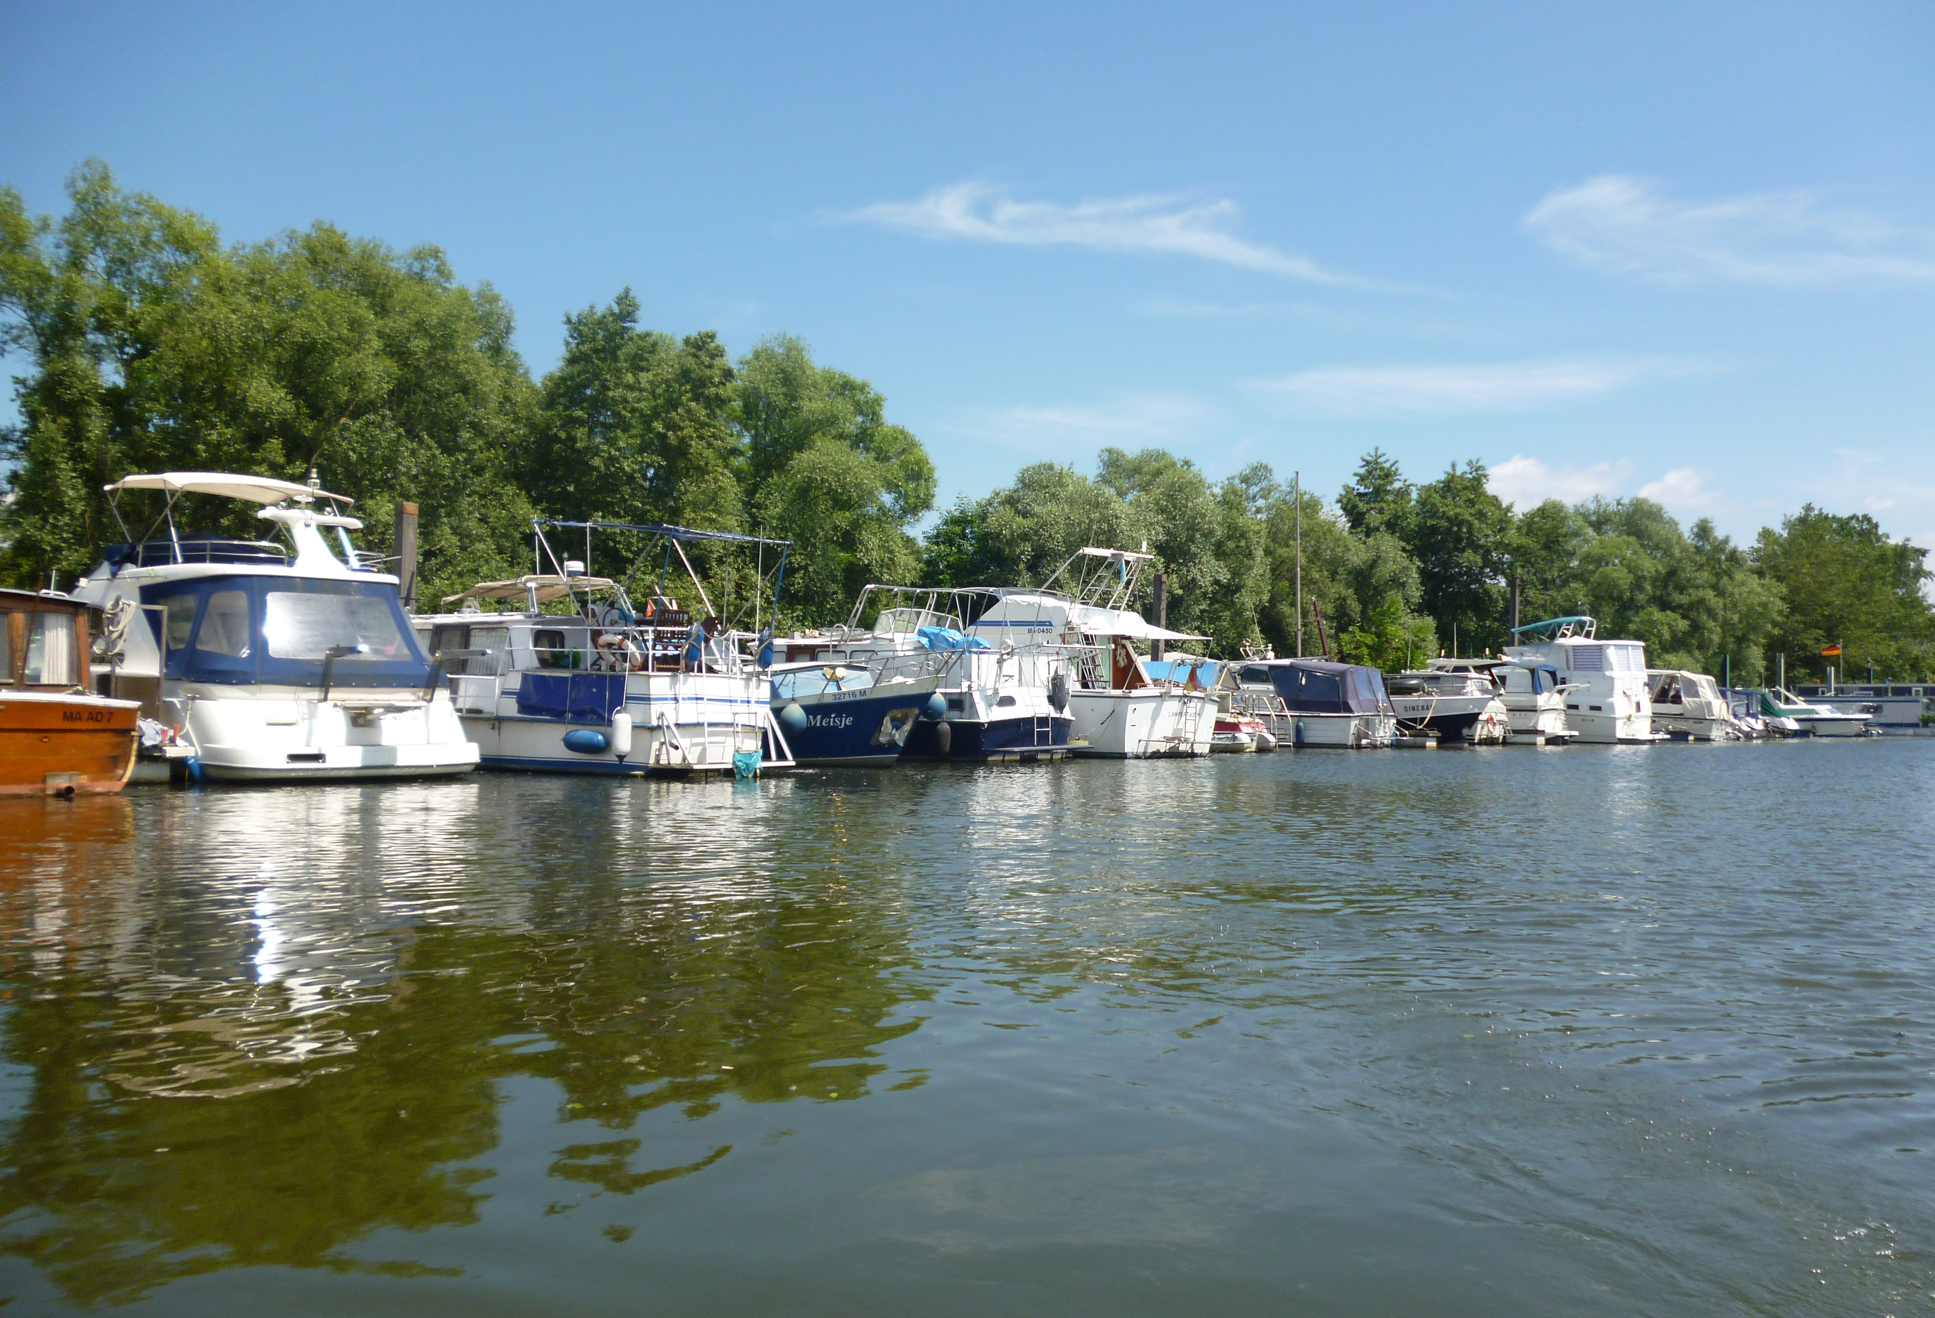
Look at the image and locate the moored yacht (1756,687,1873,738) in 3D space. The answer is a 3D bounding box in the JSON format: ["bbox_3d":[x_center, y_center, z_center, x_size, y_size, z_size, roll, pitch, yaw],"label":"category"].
[{"bbox_3d":[37.845,2.445,70.915,5.600,2.300,2.200,-1,-2,44],"label":"moored yacht"}]

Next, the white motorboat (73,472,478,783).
[{"bbox_3d":[-12.801,-0.542,26.777,4.000,4.700,11.300,2,-2,-44],"label":"white motorboat"}]

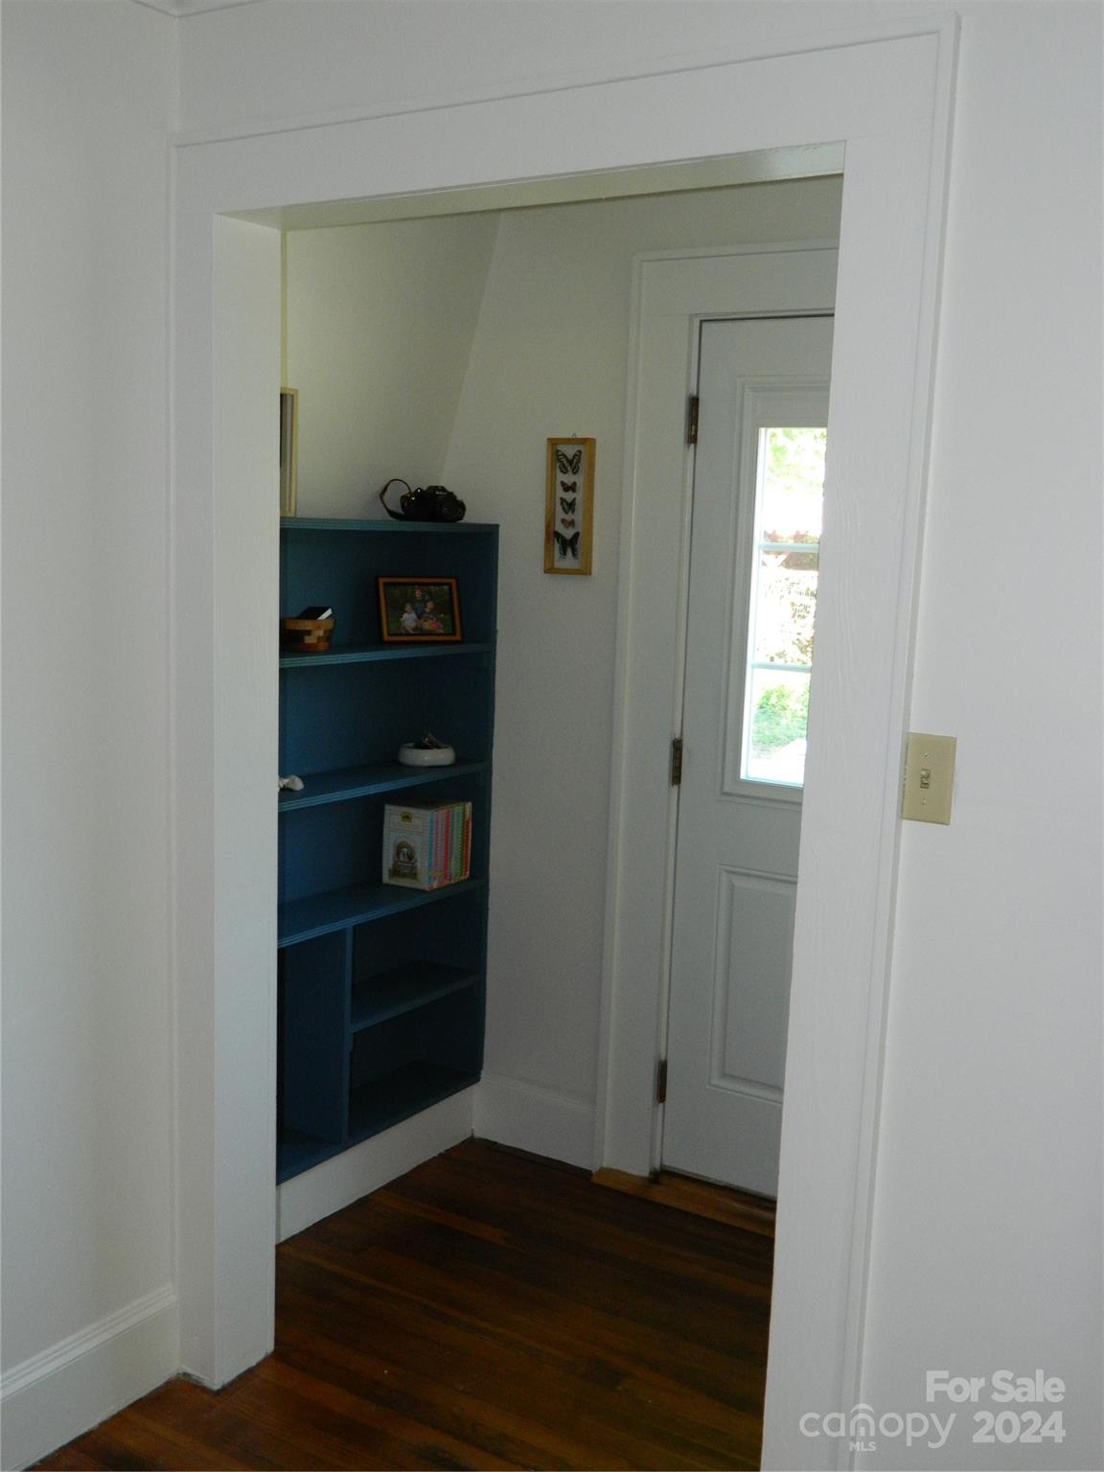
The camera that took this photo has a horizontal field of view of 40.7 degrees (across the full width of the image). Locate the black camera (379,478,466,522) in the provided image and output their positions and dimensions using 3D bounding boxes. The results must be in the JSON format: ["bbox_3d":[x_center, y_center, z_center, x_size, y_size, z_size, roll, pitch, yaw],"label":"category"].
[{"bbox_3d":[-0.312,-0.569,3.595,0.162,0.104,0.125,-4,10,-35],"label":"black camera"}]

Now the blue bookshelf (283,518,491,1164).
[{"bbox_3d":[-0.545,0.234,3.491,0.225,1.469,1.020,8,10,33],"label":"blue bookshelf"}]

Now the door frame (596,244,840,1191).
[{"bbox_3d":[0.673,0.050,3.306,1.206,2.228,0.110,8,10,33],"label":"door frame"}]

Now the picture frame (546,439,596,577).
[{"bbox_3d":[0.043,-0.553,3.600,0.117,0.325,0.030,8,10,33],"label":"picture frame"}]

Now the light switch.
[{"bbox_3d":[0.485,0.055,1.915,0.065,0.113,0.014,8,10,33],"label":"light switch"}]

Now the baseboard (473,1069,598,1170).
[{"bbox_3d":[-0.044,1.000,3.861,0.371,0.185,0.022,8,10,33],"label":"baseboard"}]

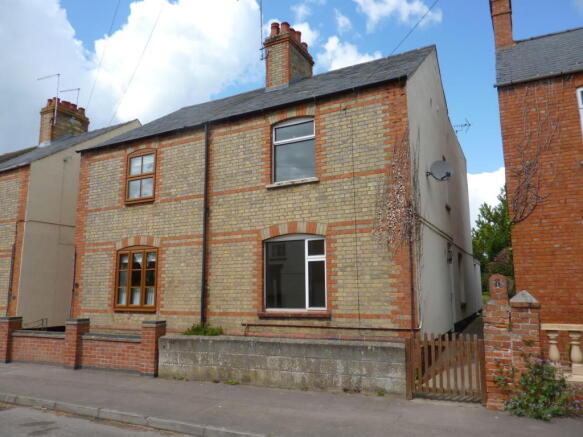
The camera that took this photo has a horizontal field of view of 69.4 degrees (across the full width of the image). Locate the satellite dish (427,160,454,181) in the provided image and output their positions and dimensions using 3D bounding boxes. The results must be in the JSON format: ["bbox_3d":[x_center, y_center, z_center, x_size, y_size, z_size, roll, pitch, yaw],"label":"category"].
[{"bbox_3d":[3.094,-1.004,8.685,0.520,0.420,0.360,0,-9,-3],"label":"satellite dish"}]

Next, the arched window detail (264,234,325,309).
[{"bbox_3d":[0.062,1.062,8.315,1.391,1.490,0.120,-5,-10,27],"label":"arched window detail"}]

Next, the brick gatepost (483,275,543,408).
[{"bbox_3d":[3.098,1.700,5.896,0.720,1.815,0.360,-5,-10,27],"label":"brick gatepost"}]

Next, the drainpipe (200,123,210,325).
[{"bbox_3d":[-1.899,0.297,9.290,0.090,5.035,0.110,-5,-10,27],"label":"drainpipe"}]

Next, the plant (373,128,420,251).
[{"bbox_3d":[1.806,-0.537,7.451,0.800,2.080,0.200,-5,-10,27],"label":"plant"}]

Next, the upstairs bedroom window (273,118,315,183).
[{"bbox_3d":[0.049,-1.399,8.705,0.969,1.358,0.120,-5,-10,27],"label":"upstairs bedroom window"}]

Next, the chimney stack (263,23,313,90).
[{"bbox_3d":[-0.025,-4.989,13.905,0.860,2.300,1.850,-5,-10,27],"label":"chimney stack"}]

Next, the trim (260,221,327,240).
[{"bbox_3d":[0.036,0.252,8.415,1.496,0.354,0.110,-5,-10,27],"label":"trim"}]

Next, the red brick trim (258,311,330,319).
[{"bbox_3d":[0.040,1.851,8.102,1.552,0.147,0.160,-5,-10,27],"label":"red brick trim"}]

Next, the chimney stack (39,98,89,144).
[{"bbox_3d":[-10.218,-4.024,19.062,0.860,2.300,1.850,-5,-10,27],"label":"chimney stack"}]

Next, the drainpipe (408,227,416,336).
[{"bbox_3d":[2.050,1.092,7.111,0.080,2.069,0.090,-5,-10,27],"label":"drainpipe"}]

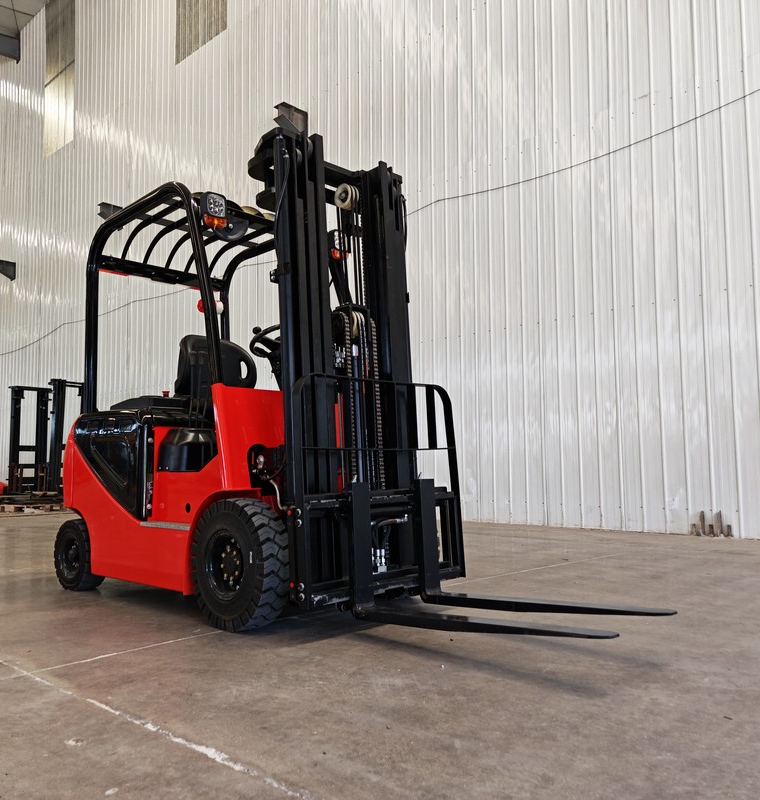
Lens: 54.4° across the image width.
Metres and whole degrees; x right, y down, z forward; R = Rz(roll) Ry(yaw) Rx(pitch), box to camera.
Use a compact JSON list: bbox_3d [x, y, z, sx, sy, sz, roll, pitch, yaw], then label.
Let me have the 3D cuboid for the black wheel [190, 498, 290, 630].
[{"bbox_3d":[-0.582,0.674,3.086,0.150,0.530,0.530,4,-7,-44],"label":"black wheel"}]

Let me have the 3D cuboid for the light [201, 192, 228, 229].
[{"bbox_3d":[-0.799,-0.912,3.561,0.118,0.152,0.080,4,-7,-44],"label":"light"}]

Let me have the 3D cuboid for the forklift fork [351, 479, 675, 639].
[{"bbox_3d":[0.439,0.542,2.763,0.522,0.535,1.108,4,-11,-44],"label":"forklift fork"}]

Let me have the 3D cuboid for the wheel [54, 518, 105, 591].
[{"bbox_3d":[-1.650,0.848,4.097,0.392,0.392,0.120,-5,-7,39],"label":"wheel"}]

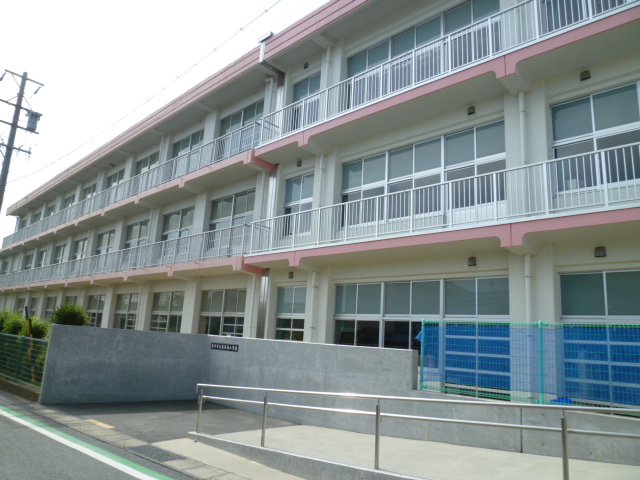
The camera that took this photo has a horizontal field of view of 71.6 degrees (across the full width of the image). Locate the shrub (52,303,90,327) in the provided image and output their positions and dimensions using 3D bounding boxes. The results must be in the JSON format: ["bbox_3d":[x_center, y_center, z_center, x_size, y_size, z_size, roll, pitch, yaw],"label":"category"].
[{"bbox_3d":[-6.857,2.464,12.009,0.950,1.500,0.950,-8,-16,43],"label":"shrub"}]

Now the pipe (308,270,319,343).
[{"bbox_3d":[-0.243,2.548,13.480,0.110,3.200,0.110,-8,-16,43],"label":"pipe"}]

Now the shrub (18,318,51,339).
[{"bbox_3d":[-8.256,2.860,12.729,0.860,1.350,0.860,-8,-16,43],"label":"shrub"}]

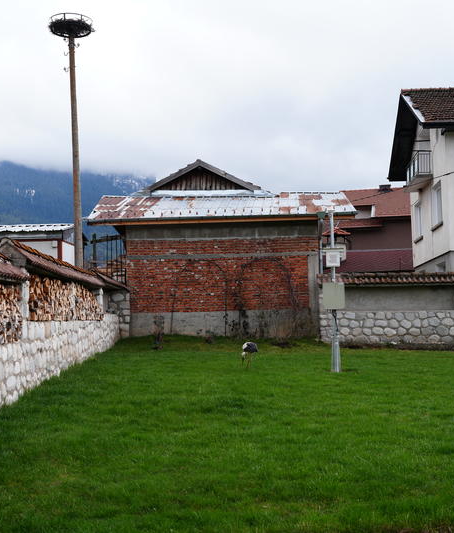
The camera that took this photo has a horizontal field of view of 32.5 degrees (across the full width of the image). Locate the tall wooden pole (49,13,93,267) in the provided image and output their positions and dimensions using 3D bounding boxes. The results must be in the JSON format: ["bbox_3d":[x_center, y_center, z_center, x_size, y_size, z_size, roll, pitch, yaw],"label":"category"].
[{"bbox_3d":[-4.705,-2.751,24.270,1.350,10.160,1.350,-1,-4,0],"label":"tall wooden pole"}]

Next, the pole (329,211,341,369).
[{"bbox_3d":[1.970,0.469,14.300,0.180,2.970,0.180,-1,-4,0],"label":"pole"}]

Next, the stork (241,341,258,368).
[{"bbox_3d":[0.435,1.660,14.618,0.250,0.540,0.500,1,-4,-30],"label":"stork"}]

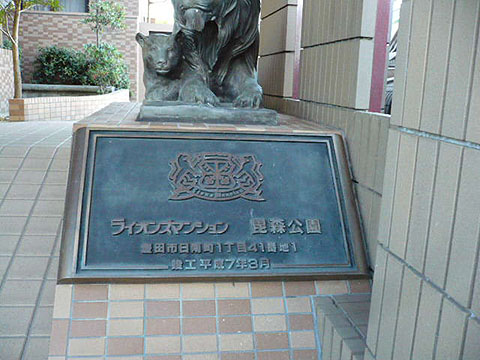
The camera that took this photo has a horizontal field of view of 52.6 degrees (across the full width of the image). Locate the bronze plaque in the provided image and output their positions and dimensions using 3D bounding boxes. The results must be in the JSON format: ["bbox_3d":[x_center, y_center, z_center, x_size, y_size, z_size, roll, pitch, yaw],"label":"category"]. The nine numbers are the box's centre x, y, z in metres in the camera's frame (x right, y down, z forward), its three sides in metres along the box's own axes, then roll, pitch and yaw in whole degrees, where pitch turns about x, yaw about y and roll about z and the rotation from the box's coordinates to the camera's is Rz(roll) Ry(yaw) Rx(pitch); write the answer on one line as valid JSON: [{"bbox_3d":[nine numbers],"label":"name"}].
[{"bbox_3d":[-0.066,0.065,1.518,0.916,0.510,0.033,1,-29,-9],"label":"bronze plaque"}]

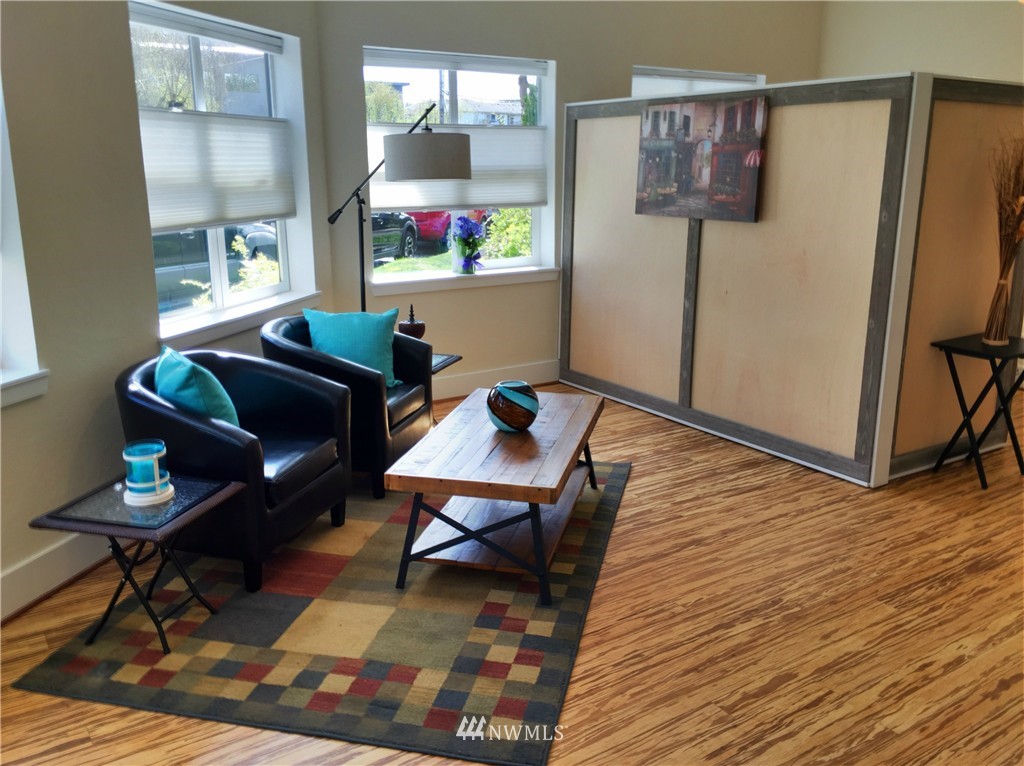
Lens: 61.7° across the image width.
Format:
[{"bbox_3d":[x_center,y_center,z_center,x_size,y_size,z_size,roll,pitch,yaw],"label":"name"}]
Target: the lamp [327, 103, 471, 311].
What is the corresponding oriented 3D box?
[{"bbox_3d":[-0.624,-0.579,4.688,0.847,1.828,0.459,6,16,24],"label":"lamp"}]

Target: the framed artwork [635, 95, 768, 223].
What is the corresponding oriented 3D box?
[{"bbox_3d":[1.029,-1.235,4.753,0.040,0.634,0.937,-9,17,-32],"label":"framed artwork"}]

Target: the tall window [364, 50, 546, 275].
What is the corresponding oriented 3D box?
[{"bbox_3d":[-0.300,-1.369,5.461,1.356,1.351,0.120,-9,17,-32],"label":"tall window"}]

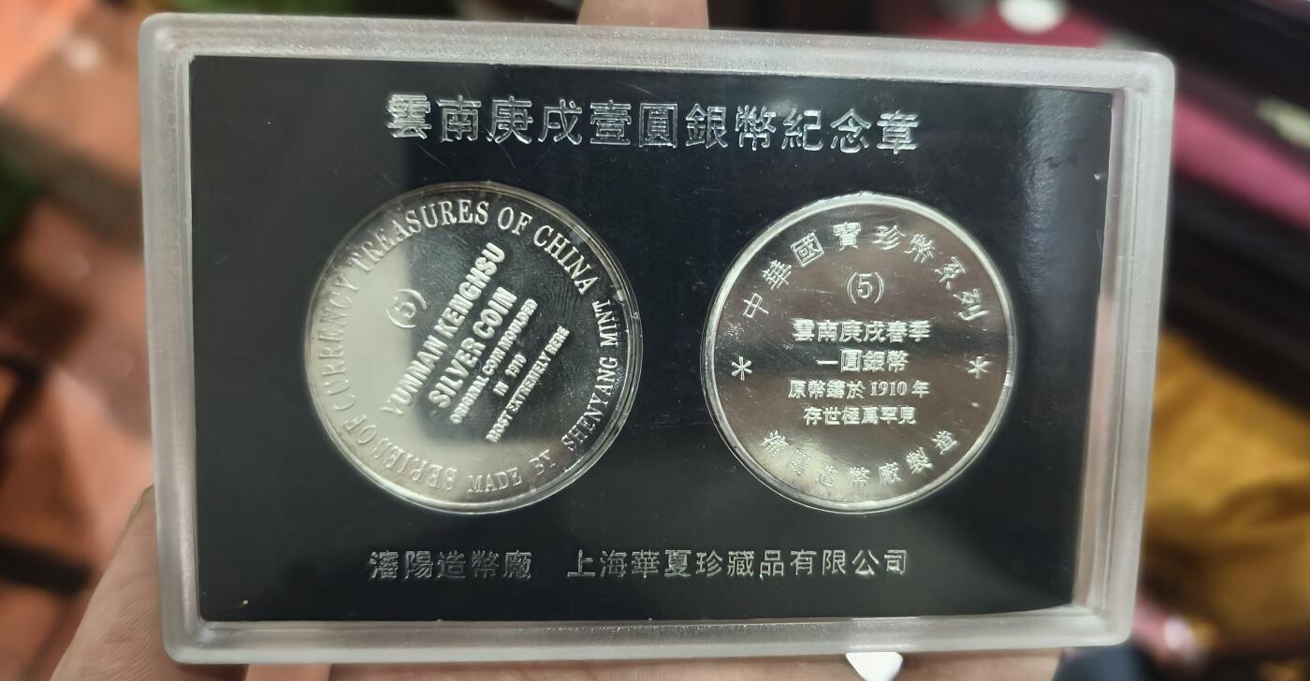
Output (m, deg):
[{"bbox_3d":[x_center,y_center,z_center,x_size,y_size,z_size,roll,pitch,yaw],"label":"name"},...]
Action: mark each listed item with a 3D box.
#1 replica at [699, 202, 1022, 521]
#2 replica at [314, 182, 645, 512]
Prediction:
[{"bbox_3d":[0.025,0.002,0.108,0.039,0.039,0.003,1,5,-5],"label":"replica"},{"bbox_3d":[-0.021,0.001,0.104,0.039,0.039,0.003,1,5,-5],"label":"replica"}]

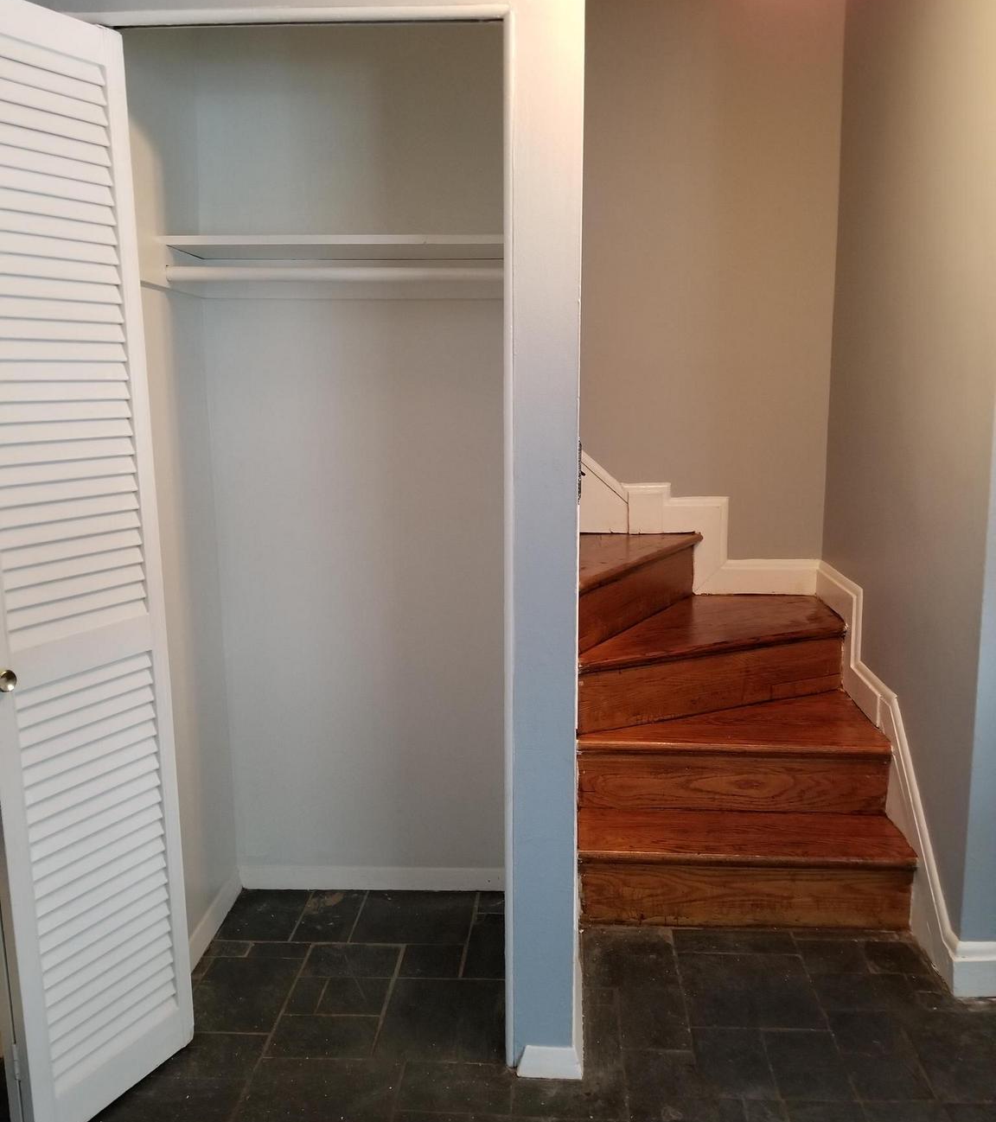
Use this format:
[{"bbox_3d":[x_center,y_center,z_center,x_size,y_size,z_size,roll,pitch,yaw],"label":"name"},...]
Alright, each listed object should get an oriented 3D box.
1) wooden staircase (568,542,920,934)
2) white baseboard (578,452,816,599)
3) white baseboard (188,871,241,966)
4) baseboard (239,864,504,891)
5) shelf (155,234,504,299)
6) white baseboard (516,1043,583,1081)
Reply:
[{"bbox_3d":[0.652,0.424,2.965,0.832,0.880,1.052,0,9,3],"label":"wooden staircase"},{"bbox_3d":[0.686,-0.123,3.402,0.814,0.480,0.020,0,9,3],"label":"white baseboard"},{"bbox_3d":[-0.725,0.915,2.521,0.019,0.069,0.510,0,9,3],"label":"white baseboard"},{"bbox_3d":[-0.326,0.875,2.756,0.773,0.069,0.015,0,9,3],"label":"baseboard"},{"bbox_3d":[-0.347,-0.684,2.336,0.777,0.110,0.330,0,9,3],"label":"shelf"},{"bbox_3d":[0.104,0.997,1.993,0.128,0.065,0.024,0,9,3],"label":"white baseboard"}]

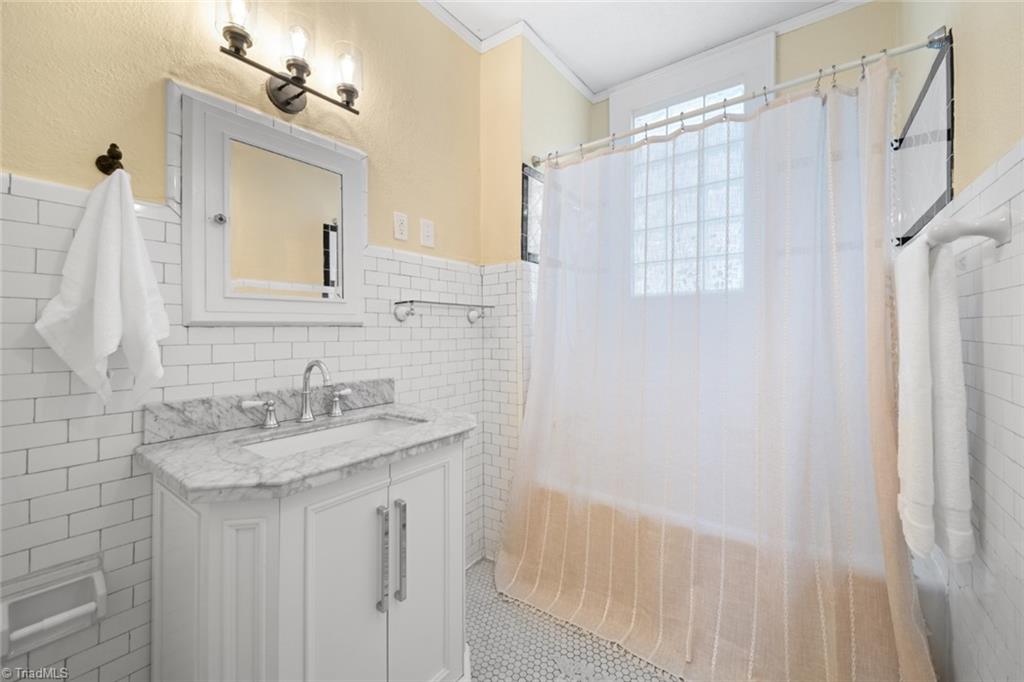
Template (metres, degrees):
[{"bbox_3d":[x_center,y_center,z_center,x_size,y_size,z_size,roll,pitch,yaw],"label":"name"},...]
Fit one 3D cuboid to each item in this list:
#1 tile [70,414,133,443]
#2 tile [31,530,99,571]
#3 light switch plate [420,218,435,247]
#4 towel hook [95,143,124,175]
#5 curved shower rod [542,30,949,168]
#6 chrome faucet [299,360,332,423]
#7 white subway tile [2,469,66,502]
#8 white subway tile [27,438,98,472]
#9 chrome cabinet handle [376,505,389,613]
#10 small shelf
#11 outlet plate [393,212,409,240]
[{"bbox_3d":[-0.971,0.203,0.943,0.009,0.052,0.106,0,1,36],"label":"tile"},{"bbox_3d":[-1.004,0.474,0.899,0.009,0.052,0.106,0,1,36],"label":"tile"},{"bbox_3d":[-0.369,-0.472,1.748,0.008,0.117,0.074,0,1,36],"label":"light switch plate"},{"bbox_3d":[-0.932,-0.402,0.922,0.070,0.082,0.046,0,1,36],"label":"towel hook"},{"bbox_3d":[0.696,-0.894,1.583,1.430,0.050,0.050,0,1,35],"label":"curved shower rod"},{"bbox_3d":[-0.609,0.158,1.236,0.168,0.195,0.046,0,1,36],"label":"chrome faucet"},{"bbox_3d":[-1.035,0.312,0.855,0.009,0.052,0.106,0,1,36],"label":"white subway tile"},{"bbox_3d":[-1.006,0.258,0.895,0.009,0.052,0.106,0,1,36],"label":"white subway tile"},{"bbox_3d":[-0.323,0.549,0.998,0.038,0.262,0.013,0,1,36],"label":"chrome cabinet handle"},{"bbox_3d":[-0.279,-0.119,1.772,0.125,0.080,0.500,0,1,36],"label":"small shelf"},{"bbox_3d":[-0.453,-0.469,1.633,0.008,0.115,0.073,0,1,36],"label":"outlet plate"}]

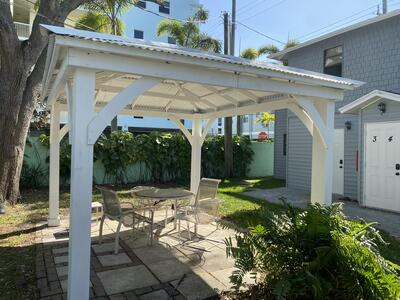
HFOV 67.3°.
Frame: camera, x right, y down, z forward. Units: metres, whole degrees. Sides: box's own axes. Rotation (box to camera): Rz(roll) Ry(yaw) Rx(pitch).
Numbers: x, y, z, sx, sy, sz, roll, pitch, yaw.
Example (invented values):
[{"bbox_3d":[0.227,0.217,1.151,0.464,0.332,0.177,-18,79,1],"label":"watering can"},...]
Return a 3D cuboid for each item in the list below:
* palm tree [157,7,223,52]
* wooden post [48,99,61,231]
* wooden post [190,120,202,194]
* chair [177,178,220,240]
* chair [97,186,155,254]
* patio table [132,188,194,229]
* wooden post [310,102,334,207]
[{"bbox_3d":[-0.914,-4.158,20.069,4.200,10.797,4.200,2,1,0],"label":"palm tree"},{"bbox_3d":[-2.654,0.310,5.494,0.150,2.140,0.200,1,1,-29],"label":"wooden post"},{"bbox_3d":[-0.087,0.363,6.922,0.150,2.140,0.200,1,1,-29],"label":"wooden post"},{"bbox_3d":[0.006,1.004,5.489,0.580,0.900,0.660,2,1,41],"label":"chair"},{"bbox_3d":[-1.143,0.984,4.545,0.660,0.900,0.580,1,1,-42],"label":"chair"},{"bbox_3d":[-0.607,1.084,4.969,1.050,0.720,1.050,1,1,-27],"label":"patio table"},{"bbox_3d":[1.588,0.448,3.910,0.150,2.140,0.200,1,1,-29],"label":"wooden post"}]

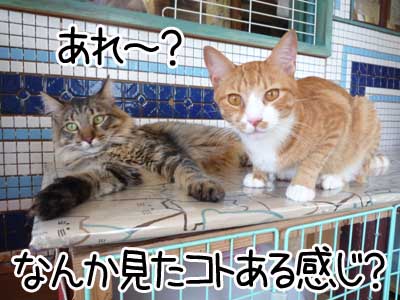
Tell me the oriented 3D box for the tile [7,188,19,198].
[{"bbox_3d":[-0.409,0.093,0.632,0.023,0.023,0.006,-2,4,-25],"label":"tile"}]

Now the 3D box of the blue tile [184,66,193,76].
[{"bbox_3d":[-0.034,-0.226,0.830,0.025,0.025,0.006,-1,6,-25],"label":"blue tile"}]

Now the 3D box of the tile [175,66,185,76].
[{"bbox_3d":[-0.055,-0.220,0.808,0.024,0.024,0.006,-2,6,-25],"label":"tile"}]

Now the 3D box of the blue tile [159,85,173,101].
[{"bbox_3d":[-0.093,-0.152,0.766,0.040,0.041,0.007,-2,4,-25],"label":"blue tile"}]

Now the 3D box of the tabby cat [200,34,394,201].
[{"bbox_3d":[0.192,-0.059,0.523,0.352,0.240,0.157,-4,7,-40],"label":"tabby cat"}]

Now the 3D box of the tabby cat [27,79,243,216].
[{"bbox_3d":[-0.048,-0.031,0.471,0.414,0.183,0.223,-3,7,-35],"label":"tabby cat"}]

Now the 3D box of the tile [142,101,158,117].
[{"bbox_3d":[-0.132,-0.106,0.750,0.040,0.041,0.007,-2,4,-25],"label":"tile"}]

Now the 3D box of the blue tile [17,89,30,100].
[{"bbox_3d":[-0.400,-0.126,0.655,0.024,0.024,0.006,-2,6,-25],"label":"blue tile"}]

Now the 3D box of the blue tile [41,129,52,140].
[{"bbox_3d":[-0.382,-0.040,0.724,0.025,0.025,0.006,-2,6,-25],"label":"blue tile"}]

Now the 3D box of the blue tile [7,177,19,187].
[{"bbox_3d":[-0.409,0.068,0.631,0.023,0.023,0.006,-2,4,-25],"label":"blue tile"}]

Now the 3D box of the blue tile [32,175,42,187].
[{"bbox_3d":[-0.365,0.068,0.652,0.023,0.023,0.006,-2,4,-25],"label":"blue tile"}]

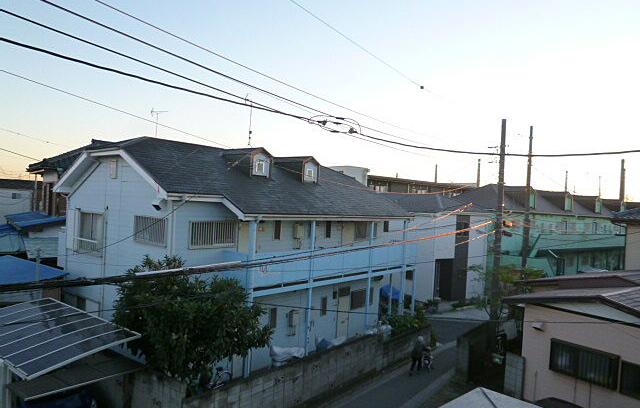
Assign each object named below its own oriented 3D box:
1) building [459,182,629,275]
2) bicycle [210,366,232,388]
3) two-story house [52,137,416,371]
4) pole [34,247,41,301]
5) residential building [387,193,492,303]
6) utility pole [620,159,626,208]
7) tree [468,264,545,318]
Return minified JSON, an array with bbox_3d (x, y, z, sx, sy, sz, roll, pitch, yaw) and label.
[{"bbox_3d":[22.583,3.002,42.539,25.000,8.200,8.800,3,0,-37],"label":"building"},{"bbox_3d":[-2.980,4.942,12.200,0.580,1.020,1.720,3,0,33],"label":"bicycle"},{"bbox_3d":[-2.375,1.828,19.562,8.300,7.910,14.180,2,0,37],"label":"two-story house"},{"bbox_3d":[-9.618,3.453,15.000,0.160,4.050,0.160,2,0,37],"label":"pole"},{"bbox_3d":[7.255,2.868,33.038,5.900,6.950,9.000,3,0,-33],"label":"residential building"},{"bbox_3d":[34.032,1.244,50.000,0.400,12.850,0.400,2,0,37],"label":"utility pole"},{"bbox_3d":[9.247,4.708,22.000,3.500,3.400,3.300,2,0,37],"label":"tree"}]

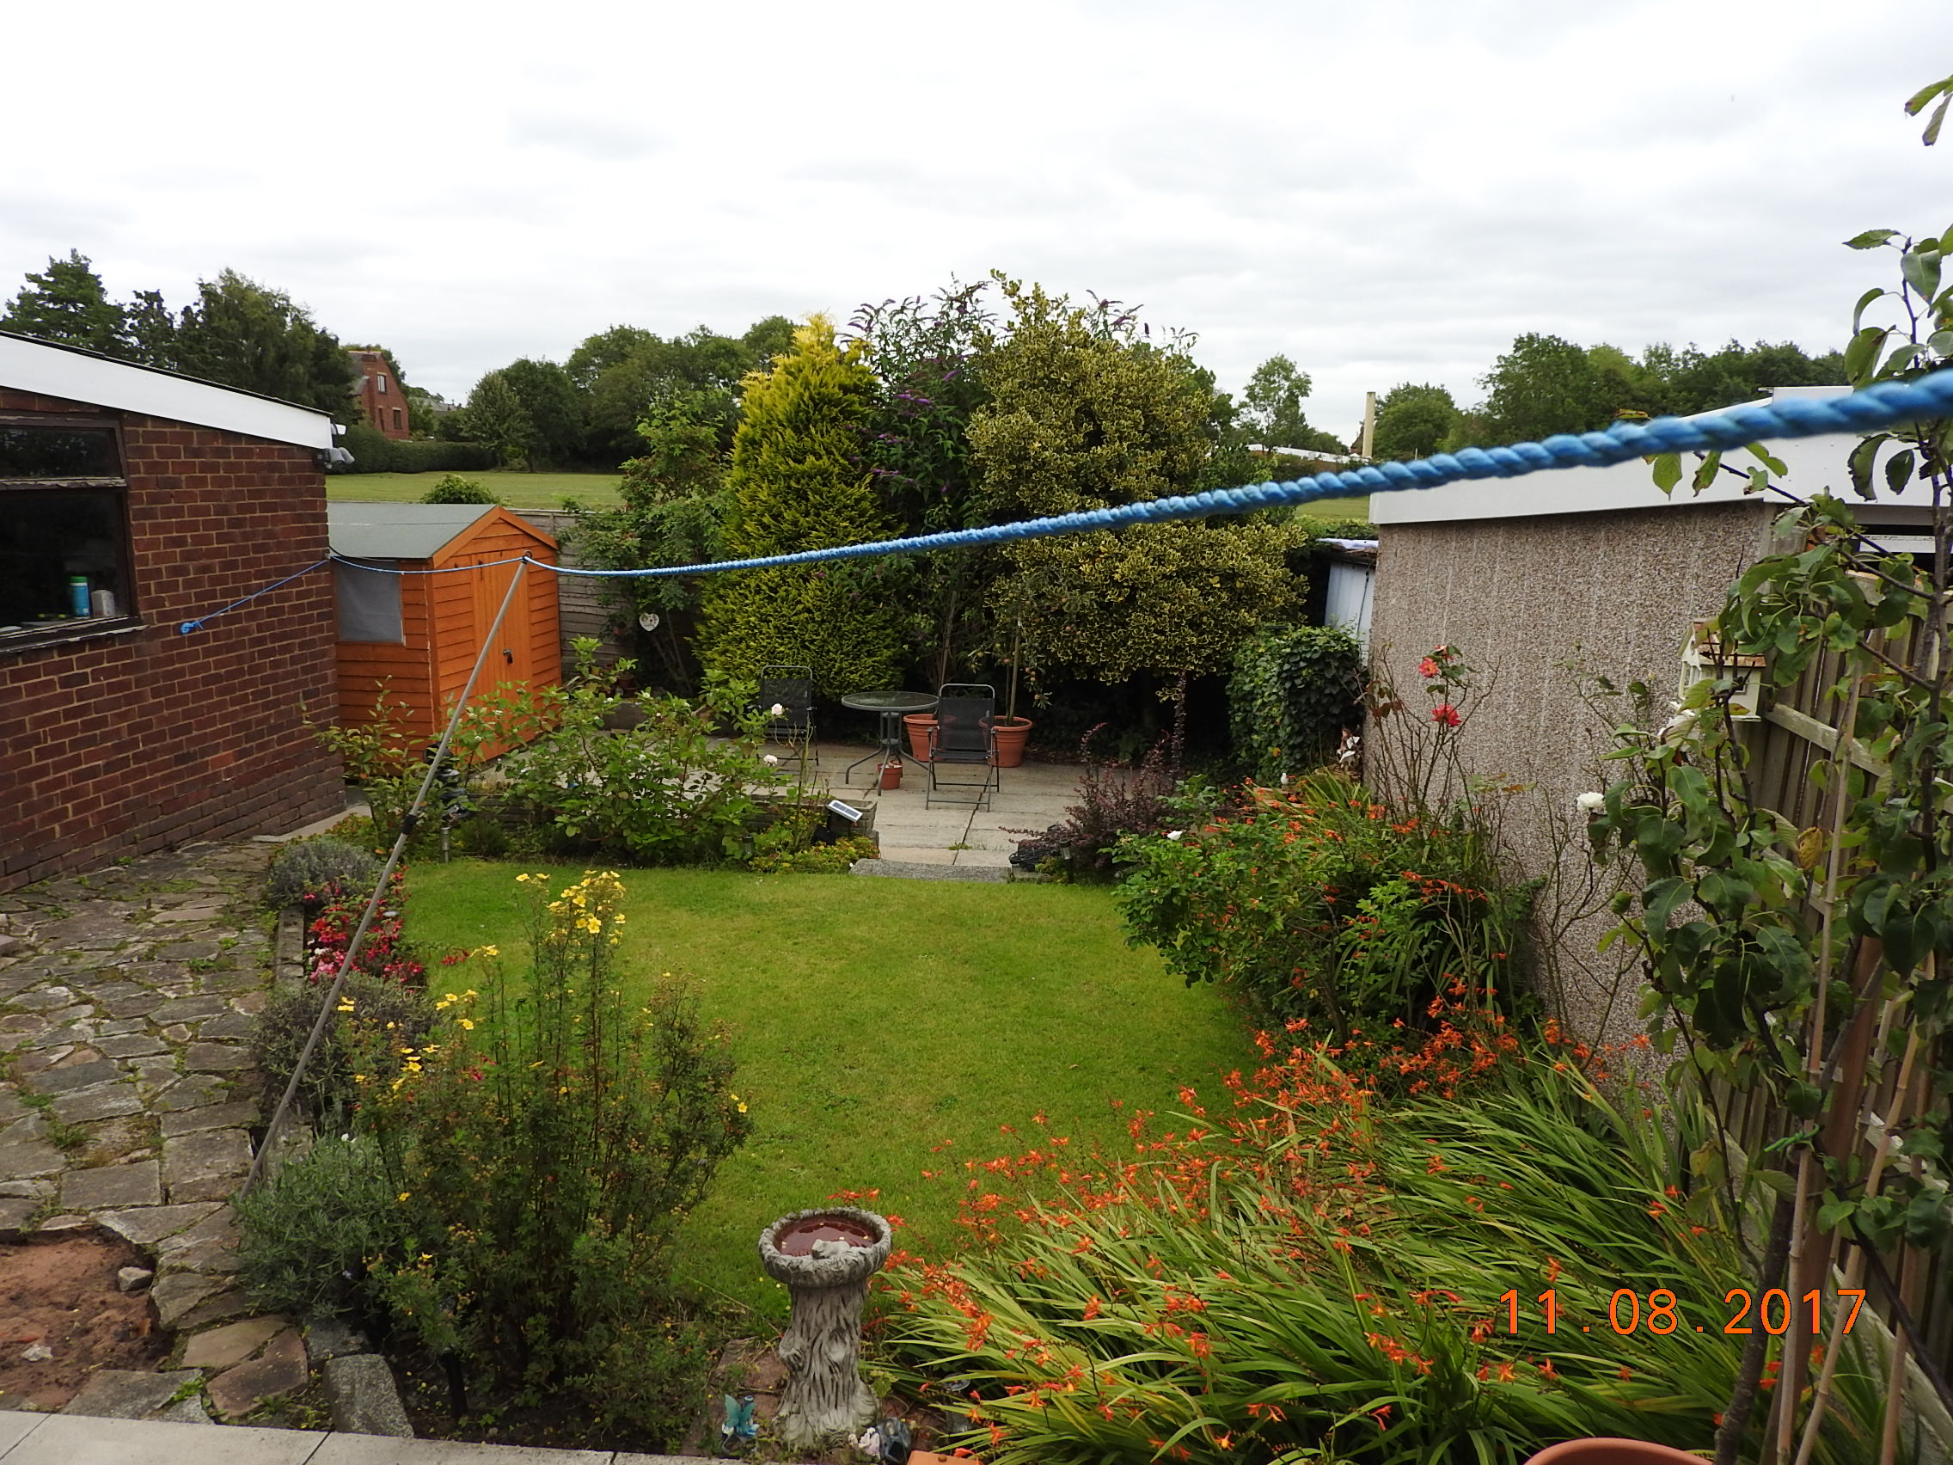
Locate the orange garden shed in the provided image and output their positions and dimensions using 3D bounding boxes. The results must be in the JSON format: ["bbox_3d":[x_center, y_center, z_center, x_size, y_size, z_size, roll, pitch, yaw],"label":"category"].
[{"bbox_3d":[-4.979,-0.906,11.509,2.100,2.081,2.264,3,11,5],"label":"orange garden shed"}]

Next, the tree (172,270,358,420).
[{"bbox_3d":[-37.682,-19.568,71.036,9.600,10.200,9.000,2,11,0],"label":"tree"}]

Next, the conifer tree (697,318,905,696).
[{"bbox_3d":[-1.633,-1.919,12.780,2.000,3.831,1.800,2,11,0],"label":"conifer tree"}]

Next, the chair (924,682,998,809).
[{"bbox_3d":[-0.089,0.096,10.387,0.530,0.880,0.640,3,11,5],"label":"chair"}]

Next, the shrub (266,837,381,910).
[{"bbox_3d":[-3.161,0.642,6.528,0.550,0.310,0.530,2,11,0],"label":"shrub"}]

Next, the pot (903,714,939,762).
[{"bbox_3d":[-0.398,0.054,11.902,0.465,0.370,0.465,2,11,0],"label":"pot"}]

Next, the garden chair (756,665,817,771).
[{"bbox_3d":[-1.598,-0.105,11.177,0.530,0.880,0.640,2,11,1],"label":"garden chair"}]

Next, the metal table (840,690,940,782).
[{"bbox_3d":[-0.668,0.086,10.791,0.775,0.710,0.775,2,11,0],"label":"metal table"}]

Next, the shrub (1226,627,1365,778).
[{"bbox_3d":[2.792,-0.248,11.681,1.050,1.250,1.000,2,11,0],"label":"shrub"}]

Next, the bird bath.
[{"bbox_3d":[-0.318,1.266,2.897,0.282,0.439,0.282,2,11,0],"label":"bird bath"}]

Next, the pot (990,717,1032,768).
[{"bbox_3d":[0.265,0.099,11.753,0.465,0.380,0.465,2,11,0],"label":"pot"}]

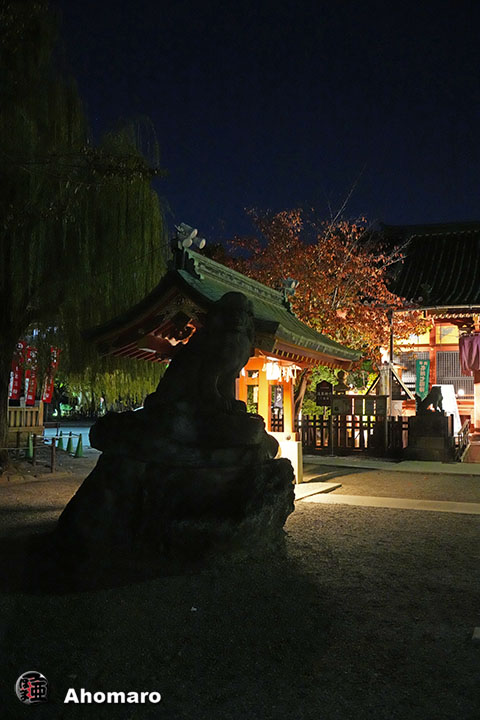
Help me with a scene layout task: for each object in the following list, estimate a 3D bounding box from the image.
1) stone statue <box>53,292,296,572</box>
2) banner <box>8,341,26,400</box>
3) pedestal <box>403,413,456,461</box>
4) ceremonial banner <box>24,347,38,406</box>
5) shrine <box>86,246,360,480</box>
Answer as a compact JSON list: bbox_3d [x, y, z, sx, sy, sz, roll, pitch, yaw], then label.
[{"bbox_3d":[-0.731,0.680,7.928,2.400,2.850,1.400,-1,-4,24],"label":"stone statue"},{"bbox_3d":[-7.182,0.339,21.300,0.480,1.930,0.080,1,-4,-7],"label":"banner"},{"bbox_3d":[5.594,2.242,19.469,1.250,1.450,1.050,-1,-4,24],"label":"pedestal"},{"bbox_3d":[-6.793,0.538,21.500,0.450,1.930,0.080,1,-4,-7],"label":"ceremonial banner"},{"bbox_3d":[-0.081,0.344,13.300,3.750,4.300,5.000,-1,-4,24],"label":"shrine"}]

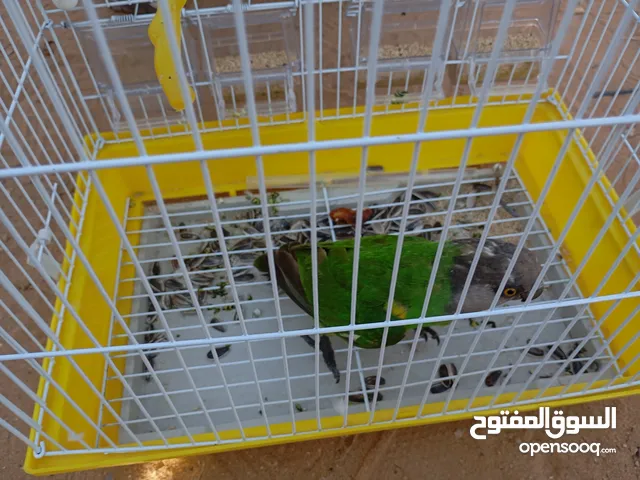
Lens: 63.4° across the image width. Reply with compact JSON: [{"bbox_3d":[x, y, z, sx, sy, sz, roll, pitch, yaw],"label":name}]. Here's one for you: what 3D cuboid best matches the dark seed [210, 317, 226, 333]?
[{"bbox_3d":[-0.079,0.066,0.403,0.015,0.004,0.006,34,59,25],"label":"dark seed"}]

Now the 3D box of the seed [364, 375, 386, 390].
[{"bbox_3d":[0.040,0.102,0.372,0.015,0.004,0.007,3,51,3],"label":"seed"}]

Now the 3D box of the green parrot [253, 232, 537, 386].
[{"bbox_3d":[0.053,0.033,0.368,0.207,0.068,0.087,0,51,1],"label":"green parrot"}]

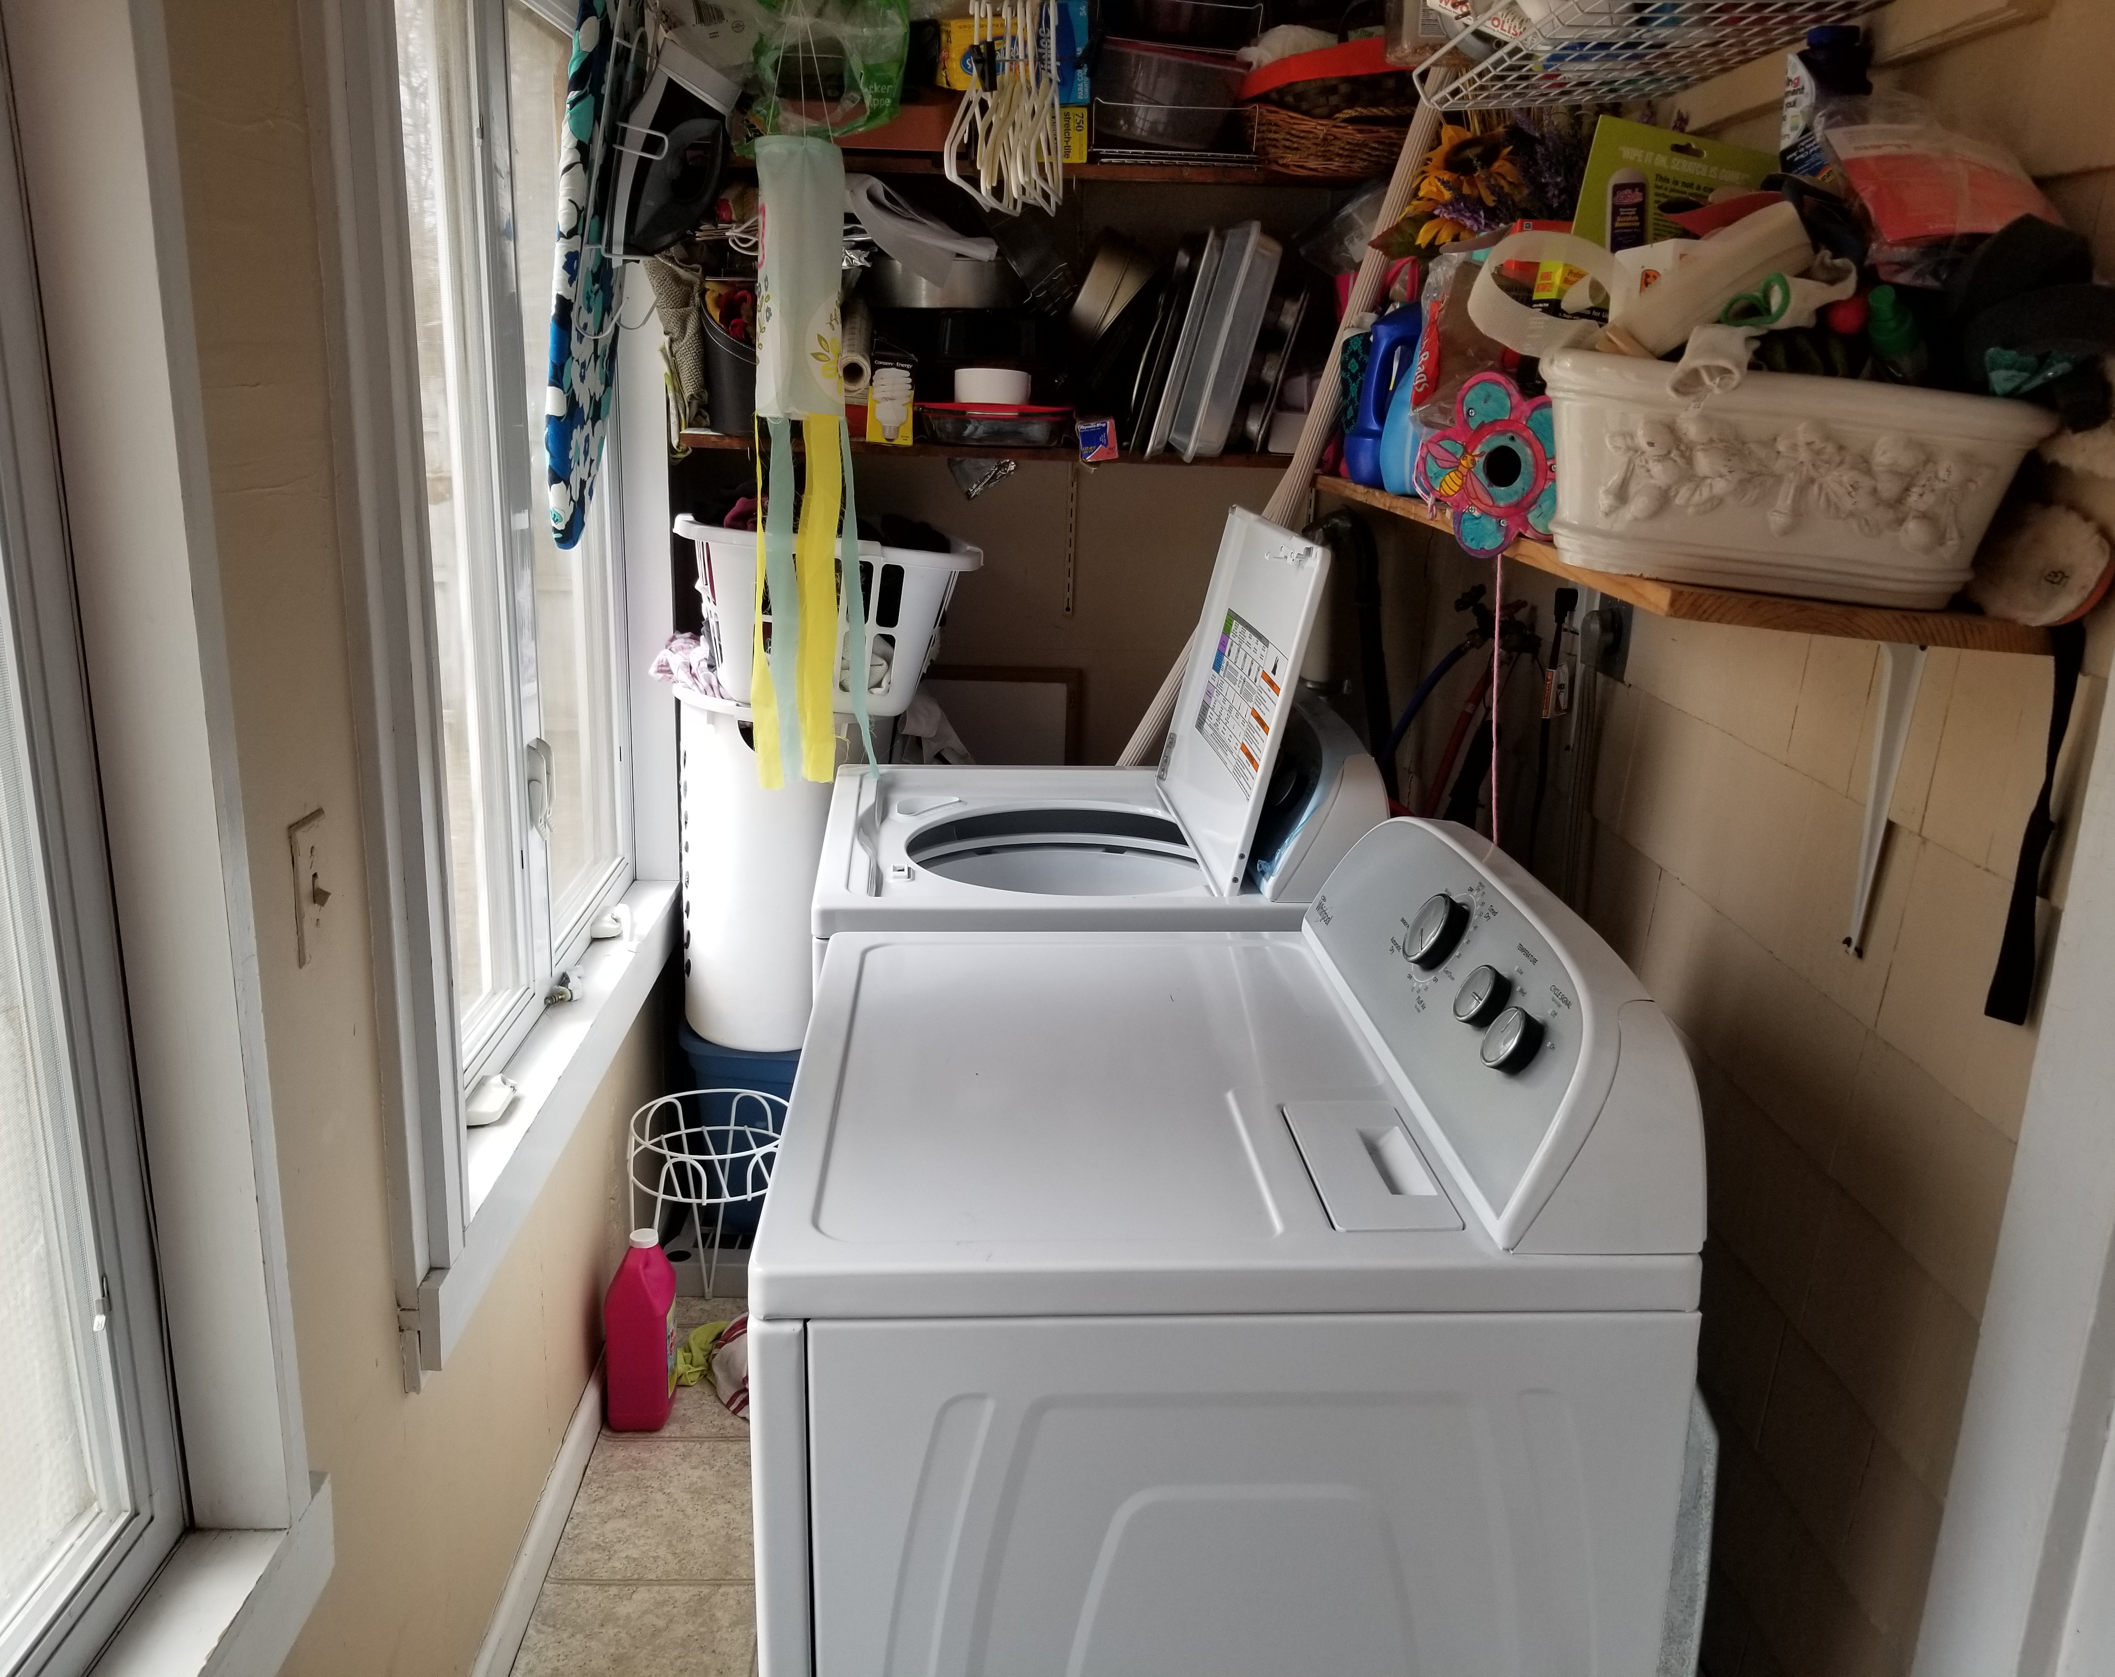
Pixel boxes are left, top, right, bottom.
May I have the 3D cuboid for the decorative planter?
[{"bbox_3d":[0.489,-0.251,1.184,0.335,0.145,0.150,6,15,-4],"label":"decorative planter"}]

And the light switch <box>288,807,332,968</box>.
[{"bbox_3d":[-0.603,0.040,1.375,0.018,0.115,0.070,1,15,-3],"label":"light switch"}]

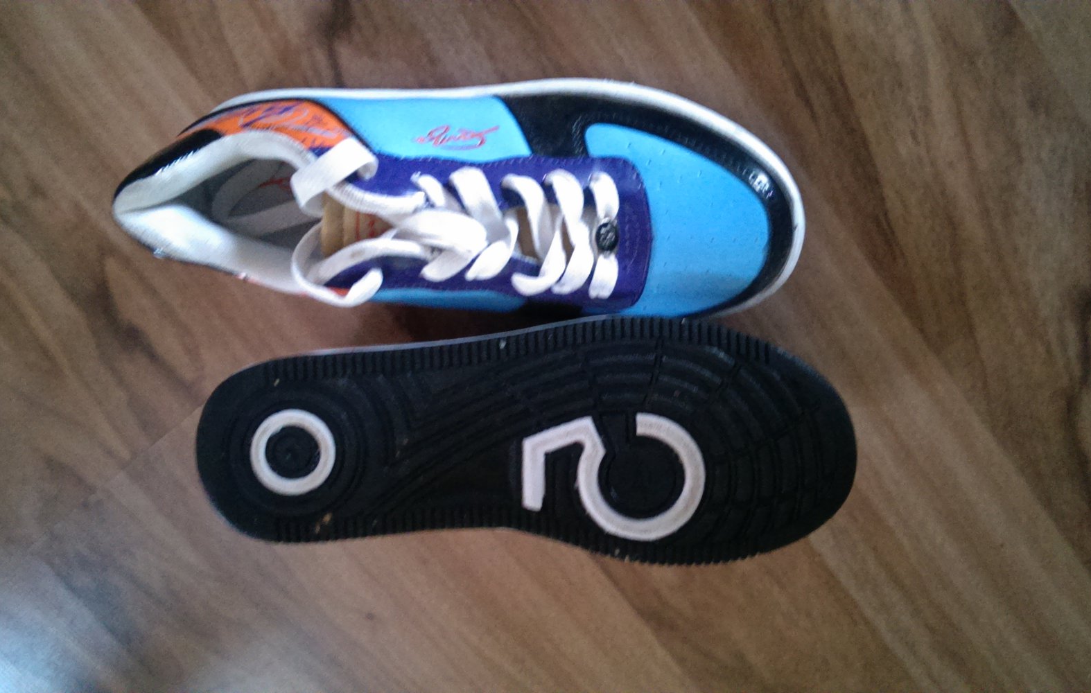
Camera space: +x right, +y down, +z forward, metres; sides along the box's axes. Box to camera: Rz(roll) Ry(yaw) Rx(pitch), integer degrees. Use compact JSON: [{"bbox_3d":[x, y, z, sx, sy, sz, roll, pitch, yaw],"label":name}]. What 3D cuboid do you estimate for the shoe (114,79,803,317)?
[{"bbox_3d":[-0.036,-0.060,0.379,0.288,0.102,0.105,10,111,8],"label":"shoe"}]

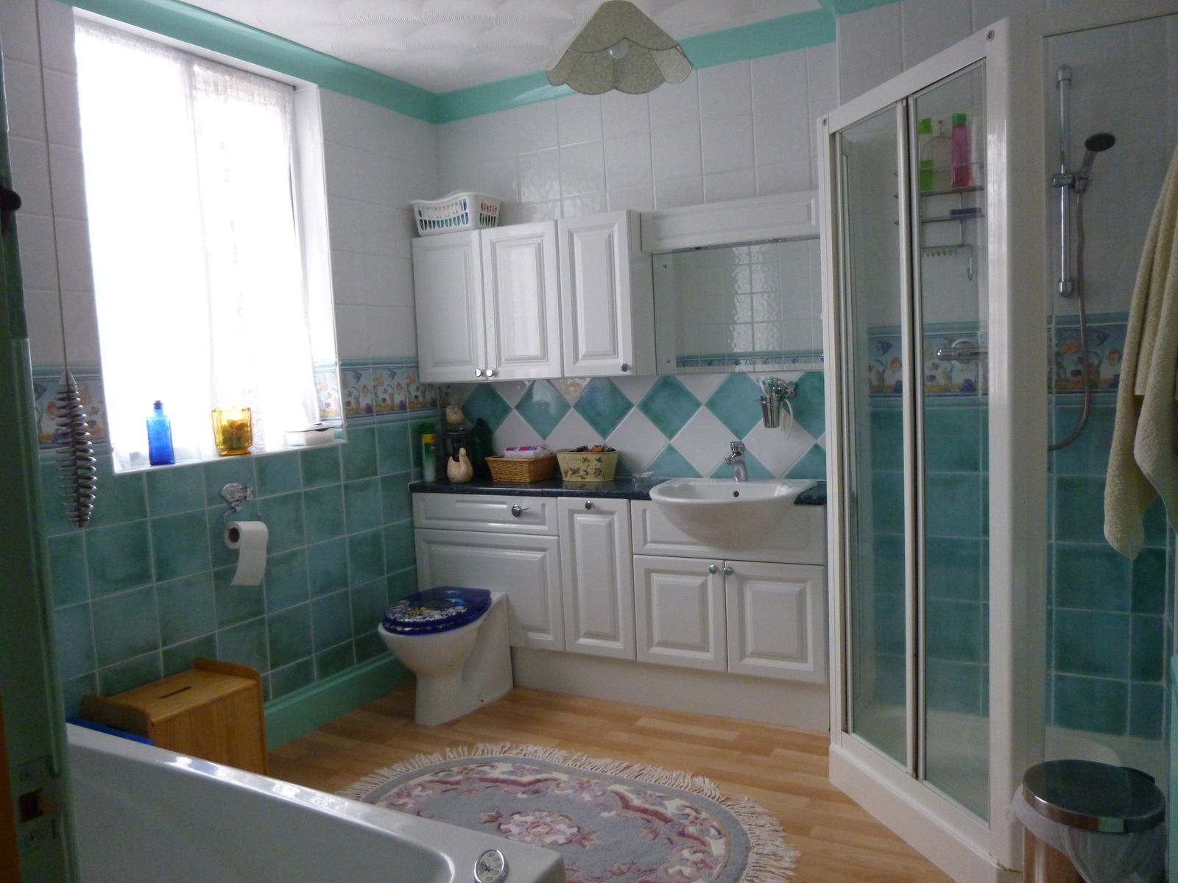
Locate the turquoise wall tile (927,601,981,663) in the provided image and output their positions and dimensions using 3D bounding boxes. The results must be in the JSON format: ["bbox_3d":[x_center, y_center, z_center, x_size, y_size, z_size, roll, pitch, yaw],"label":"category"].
[{"bbox_3d":[1.137,0.597,2.692,0.193,0.198,0.010,0,5,28],"label":"turquoise wall tile"}]

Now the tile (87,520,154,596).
[{"bbox_3d":[-1.362,0.339,2.470,0.010,0.198,0.198,0,5,28],"label":"tile"}]

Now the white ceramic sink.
[{"bbox_3d":[0.452,0.253,2.907,0.545,0.198,0.469,0,5,28],"label":"white ceramic sink"}]

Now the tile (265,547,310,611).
[{"bbox_3d":[-1.060,0.486,2.985,0.010,0.198,0.197,0,5,29],"label":"tile"}]

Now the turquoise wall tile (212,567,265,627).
[{"bbox_3d":[-1.139,0.498,2.777,0.010,0.200,0.200,0,5,27],"label":"turquoise wall tile"}]

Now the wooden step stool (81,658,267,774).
[{"bbox_3d":[-1.176,0.898,2.441,0.297,0.410,0.358,0,5,28],"label":"wooden step stool"}]

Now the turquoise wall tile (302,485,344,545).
[{"bbox_3d":[-0.983,0.271,3.168,0.010,0.198,0.198,0,5,28],"label":"turquoise wall tile"}]

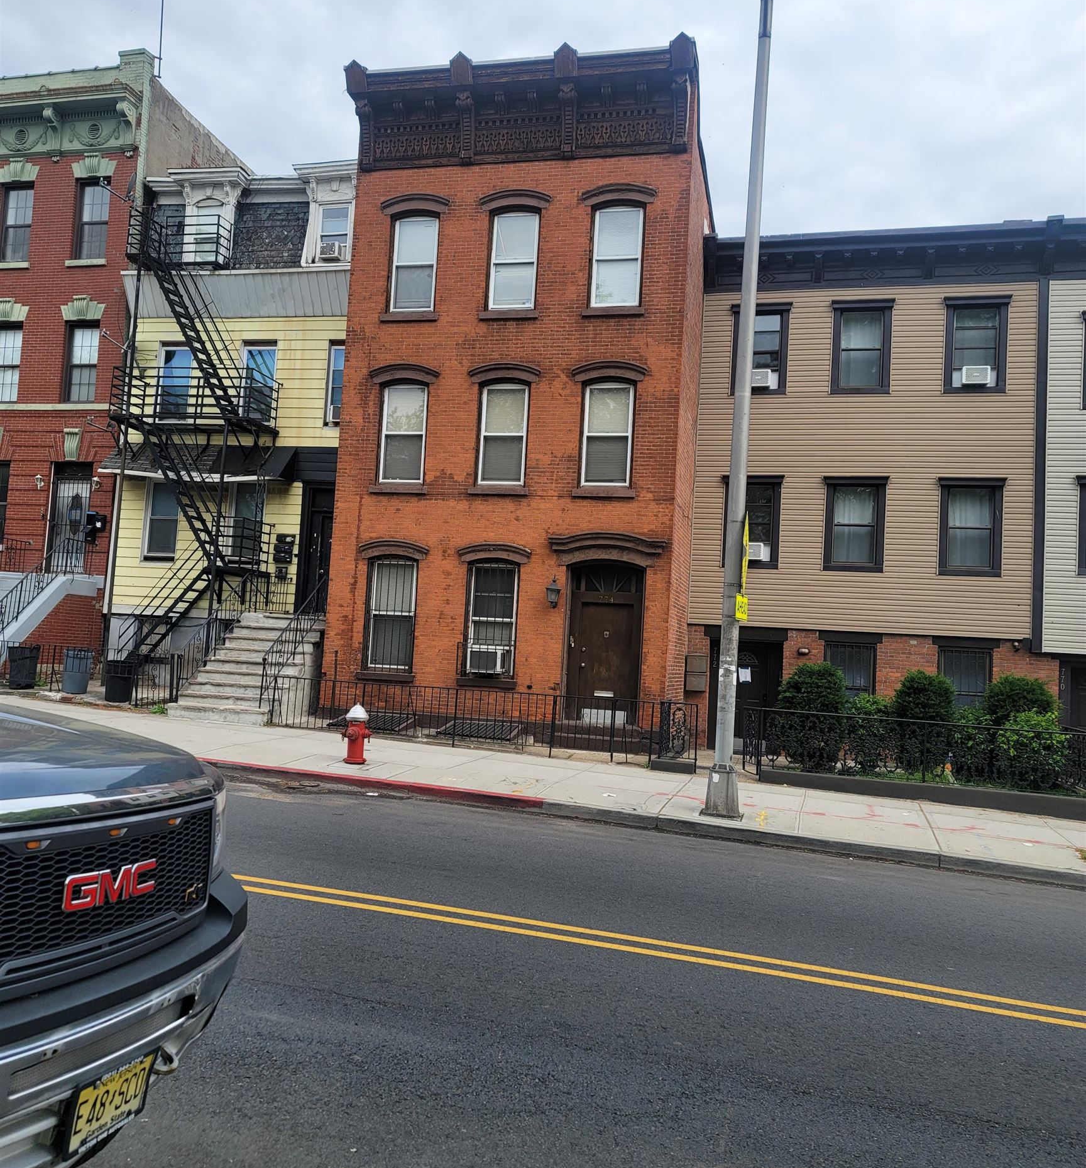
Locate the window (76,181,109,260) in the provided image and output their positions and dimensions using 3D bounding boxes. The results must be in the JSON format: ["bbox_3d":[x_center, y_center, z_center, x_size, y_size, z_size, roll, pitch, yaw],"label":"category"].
[{"bbox_3d":[-9.766,-7.913,22.679,0.822,1.821,0.160,2,-5,13],"label":"window"}]

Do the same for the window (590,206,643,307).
[{"bbox_3d":[1.287,-5.573,17.868,0.841,1.759,0.120,2,-5,13],"label":"window"}]

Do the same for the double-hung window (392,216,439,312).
[{"bbox_3d":[-2.274,-5.711,18.715,0.805,1.749,0.120,2,-5,13],"label":"double-hung window"}]

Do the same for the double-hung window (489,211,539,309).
[{"bbox_3d":[-0.513,-5.734,18.553,0.845,1.786,0.100,2,-4,14],"label":"double-hung window"}]

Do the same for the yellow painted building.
[{"bbox_3d":[-4.783,-2.833,26.641,5.934,10.914,11.150,2,-5,13],"label":"yellow painted building"}]

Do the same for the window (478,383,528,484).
[{"bbox_3d":[-0.667,-2.570,18.052,0.817,1.792,0.120,2,-5,13],"label":"window"}]

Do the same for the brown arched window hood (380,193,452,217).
[{"bbox_3d":[-2.261,-6.828,18.864,1.327,0.390,0.140,2,-4,14],"label":"brown arched window hood"}]

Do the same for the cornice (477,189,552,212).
[{"bbox_3d":[-0.477,-6.649,18.184,1.308,0.395,0.180,2,-5,13],"label":"cornice"}]

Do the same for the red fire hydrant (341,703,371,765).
[{"bbox_3d":[-2.330,1.865,13.027,0.400,0.752,0.360,2,-5,13],"label":"red fire hydrant"}]

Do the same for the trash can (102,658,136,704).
[{"bbox_3d":[-6.849,1.578,16.926,0.460,0.664,0.460,3,-4,0],"label":"trash can"}]

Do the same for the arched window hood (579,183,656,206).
[{"bbox_3d":[1.326,-6.678,17.989,1.317,0.386,0.140,2,-4,14],"label":"arched window hood"}]

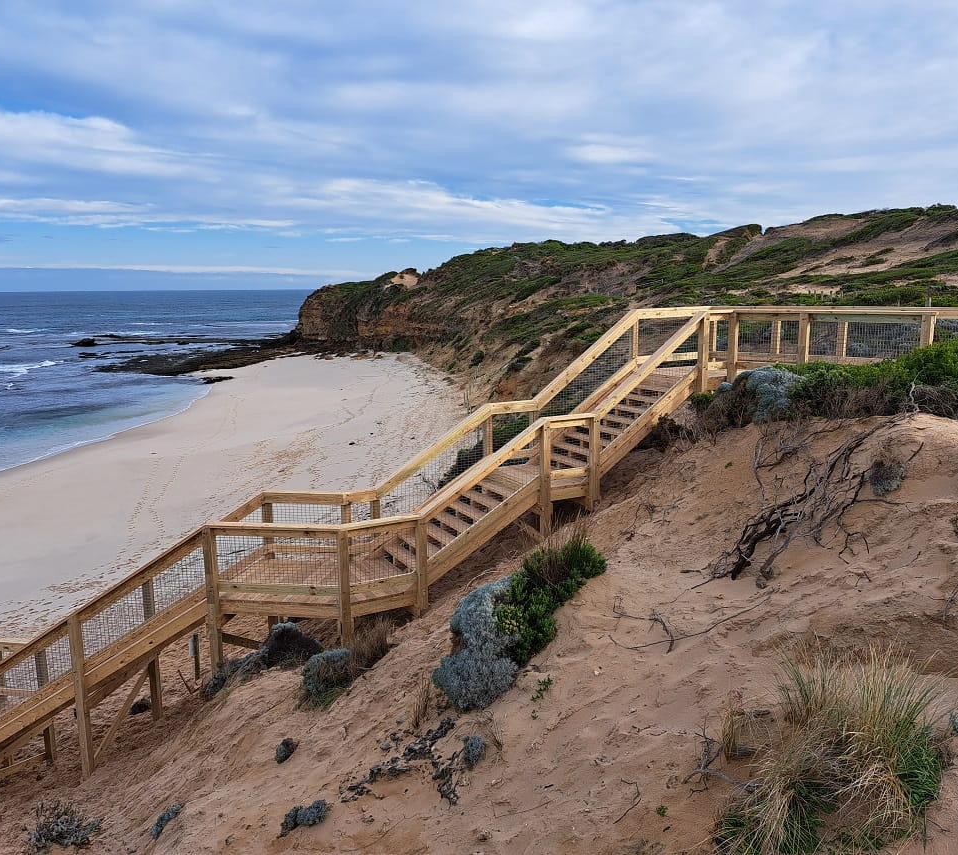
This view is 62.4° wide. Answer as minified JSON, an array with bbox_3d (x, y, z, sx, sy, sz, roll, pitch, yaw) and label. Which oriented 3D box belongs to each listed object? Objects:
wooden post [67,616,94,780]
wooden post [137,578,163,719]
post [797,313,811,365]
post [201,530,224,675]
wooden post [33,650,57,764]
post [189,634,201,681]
[{"bbox_3d":[-6.233,4.266,12.397,0.135,2.748,0.135,2,10,13],"label":"wooden post"},{"bbox_3d":[-5.952,4.036,14.453,0.125,2.795,0.125,1,10,7],"label":"wooden post"},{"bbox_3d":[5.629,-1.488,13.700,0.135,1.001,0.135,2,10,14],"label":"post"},{"bbox_3d":[-4.080,2.713,12.167,0.125,2.345,0.125,1,10,7],"label":"post"},{"bbox_3d":[-8.180,5.284,14.901,0.135,2.341,0.135,2,10,13],"label":"wooden post"},{"bbox_3d":[-5.269,4.308,14.796,0.110,0.918,0.110,0,10,0],"label":"post"}]

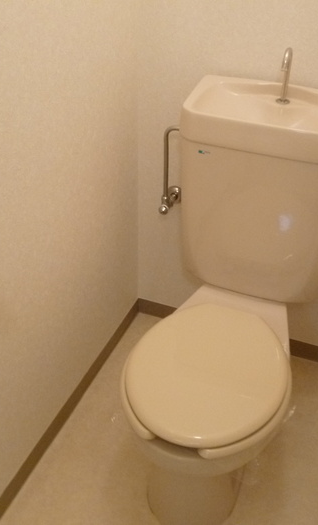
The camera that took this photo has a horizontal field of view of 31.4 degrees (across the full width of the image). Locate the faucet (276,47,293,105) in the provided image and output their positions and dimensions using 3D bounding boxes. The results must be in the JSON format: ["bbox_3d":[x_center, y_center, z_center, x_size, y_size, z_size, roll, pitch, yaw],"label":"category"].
[{"bbox_3d":[0.299,-0.438,1.337,0.038,0.137,0.070,14,38,18],"label":"faucet"}]

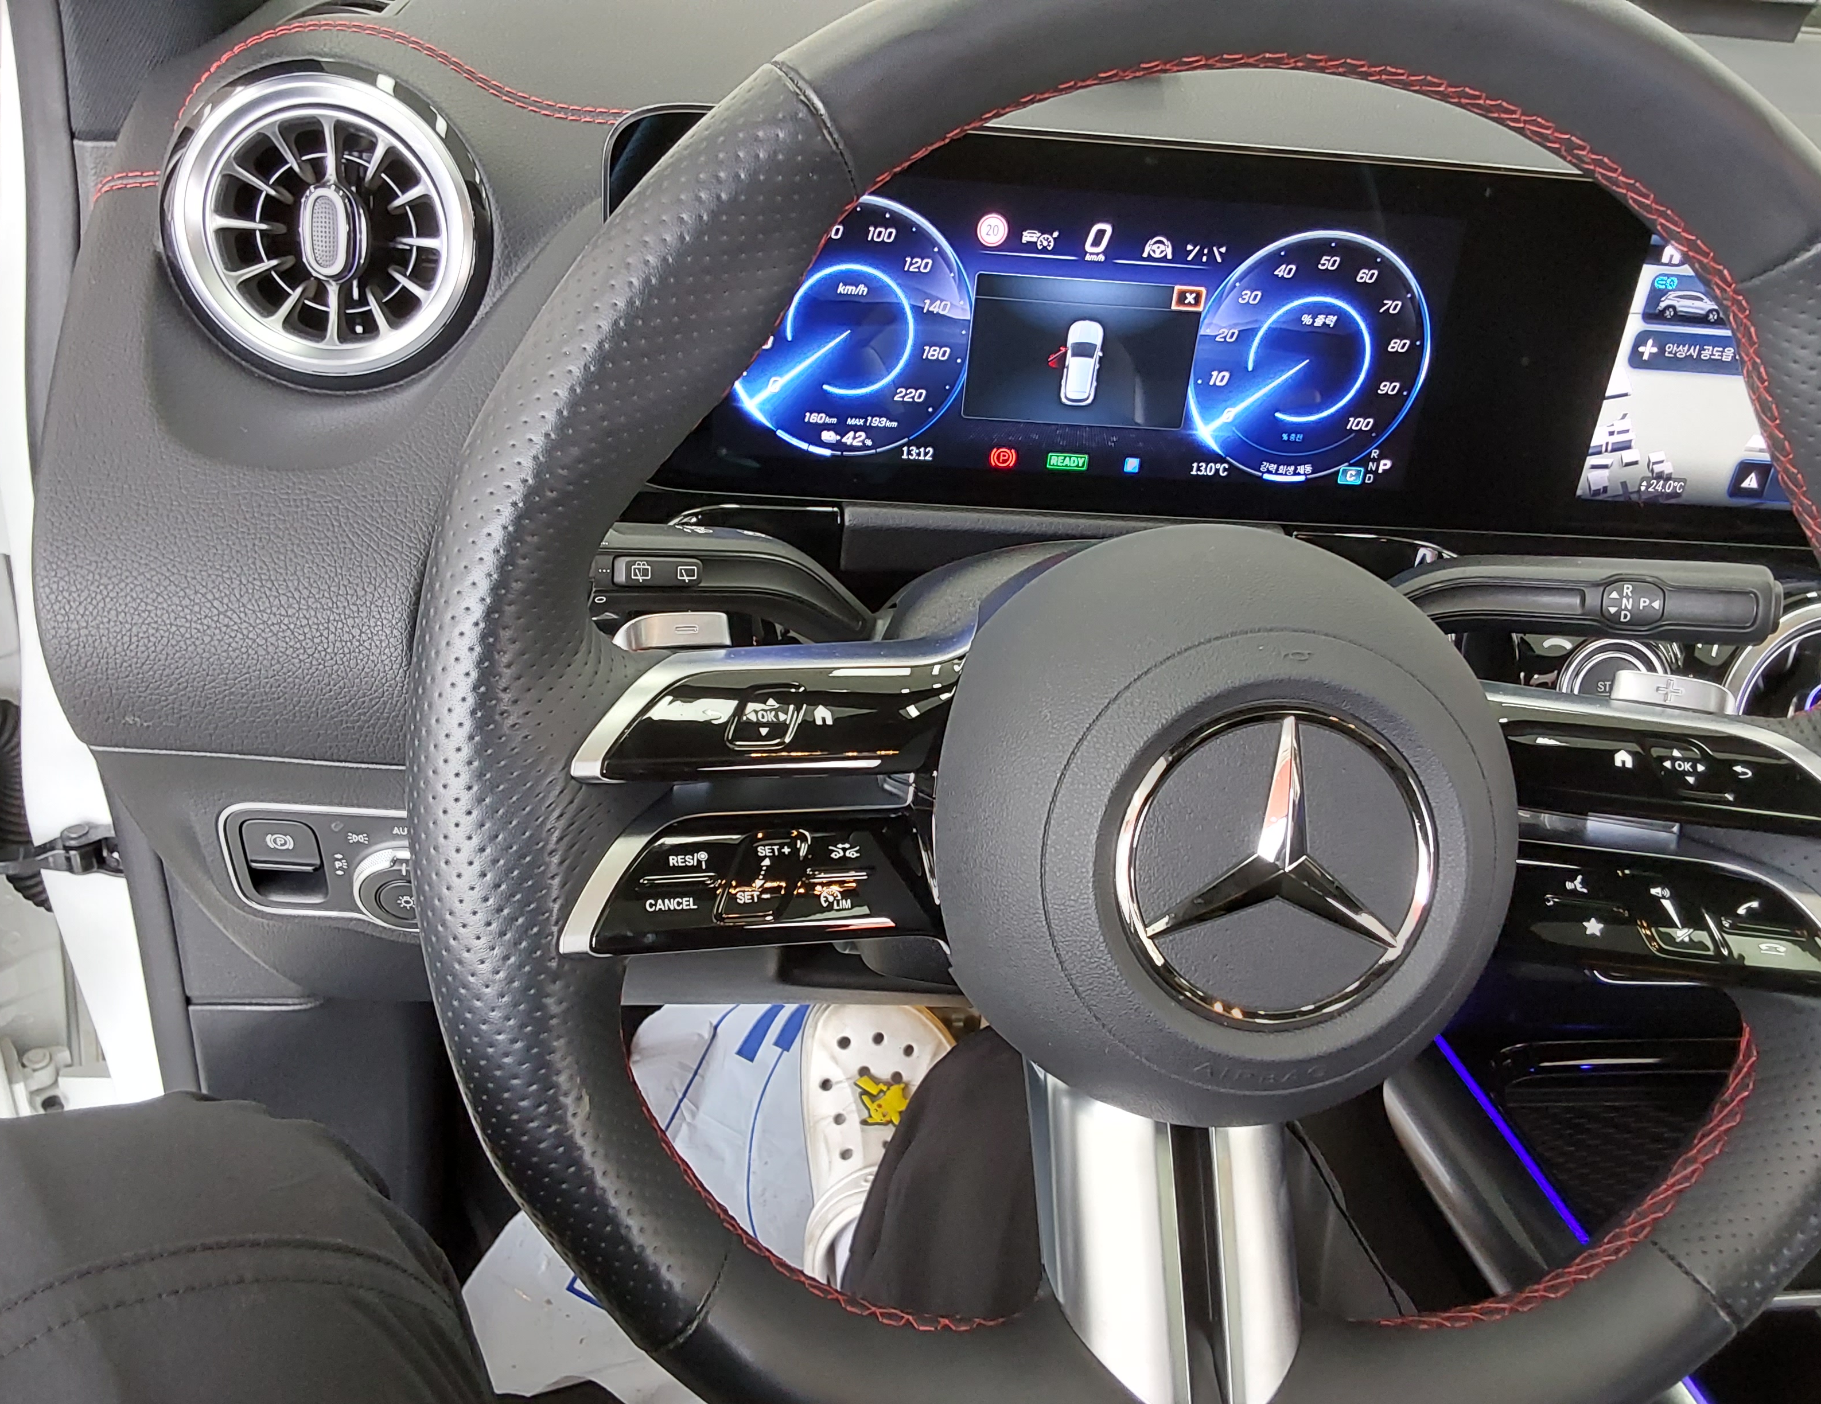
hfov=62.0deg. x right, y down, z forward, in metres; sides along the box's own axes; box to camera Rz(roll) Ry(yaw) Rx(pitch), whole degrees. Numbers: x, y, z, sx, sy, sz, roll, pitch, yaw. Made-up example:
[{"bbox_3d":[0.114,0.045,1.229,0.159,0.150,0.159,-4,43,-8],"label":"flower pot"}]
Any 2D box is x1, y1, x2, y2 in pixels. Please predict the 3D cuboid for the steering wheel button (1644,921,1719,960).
[{"bbox_3d":[0.185,0.057,0.363,0.017,0.010,0.005,5,-4,10],"label":"steering wheel button"}]

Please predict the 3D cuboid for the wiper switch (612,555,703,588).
[{"bbox_3d":[-0.068,-0.035,0.404,0.025,0.009,0.006,3,6,-8],"label":"wiper switch"}]

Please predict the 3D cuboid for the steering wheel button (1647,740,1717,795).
[{"bbox_3d":[0.186,0.016,0.366,0.017,0.014,0.005,5,-4,10],"label":"steering wheel button"}]

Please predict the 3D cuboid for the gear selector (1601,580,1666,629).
[{"bbox_3d":[0.209,-0.028,0.438,0.021,0.015,0.006,3,6,-8],"label":"gear selector"}]

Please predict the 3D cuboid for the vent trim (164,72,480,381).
[{"bbox_3d":[-0.191,-0.155,0.494,0.100,0.100,0.030,2,13,-8],"label":"vent trim"}]

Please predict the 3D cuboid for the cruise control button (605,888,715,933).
[{"bbox_3d":[-0.054,0.044,0.324,0.025,0.010,0.005,1,-3,-26],"label":"cruise control button"}]

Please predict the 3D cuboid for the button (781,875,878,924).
[{"bbox_3d":[-0.018,0.045,0.343,0.024,0.011,0.005,1,-3,-26],"label":"button"}]

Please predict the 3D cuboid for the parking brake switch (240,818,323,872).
[{"bbox_3d":[-0.228,0.052,0.550,0.027,0.025,0.012,2,30,-8],"label":"parking brake switch"}]

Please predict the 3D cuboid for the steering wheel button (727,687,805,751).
[{"bbox_3d":[-0.032,0.004,0.336,0.017,0.014,0.005,1,-3,-26],"label":"steering wheel button"}]

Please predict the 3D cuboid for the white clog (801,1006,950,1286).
[{"bbox_3d":[-0.014,0.280,0.960,0.109,0.105,0.278,4,56,-4],"label":"white clog"}]

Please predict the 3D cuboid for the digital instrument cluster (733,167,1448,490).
[{"bbox_3d":[0.059,-0.120,0.501,0.244,0.092,0.014,2,25,-8],"label":"digital instrument cluster"}]

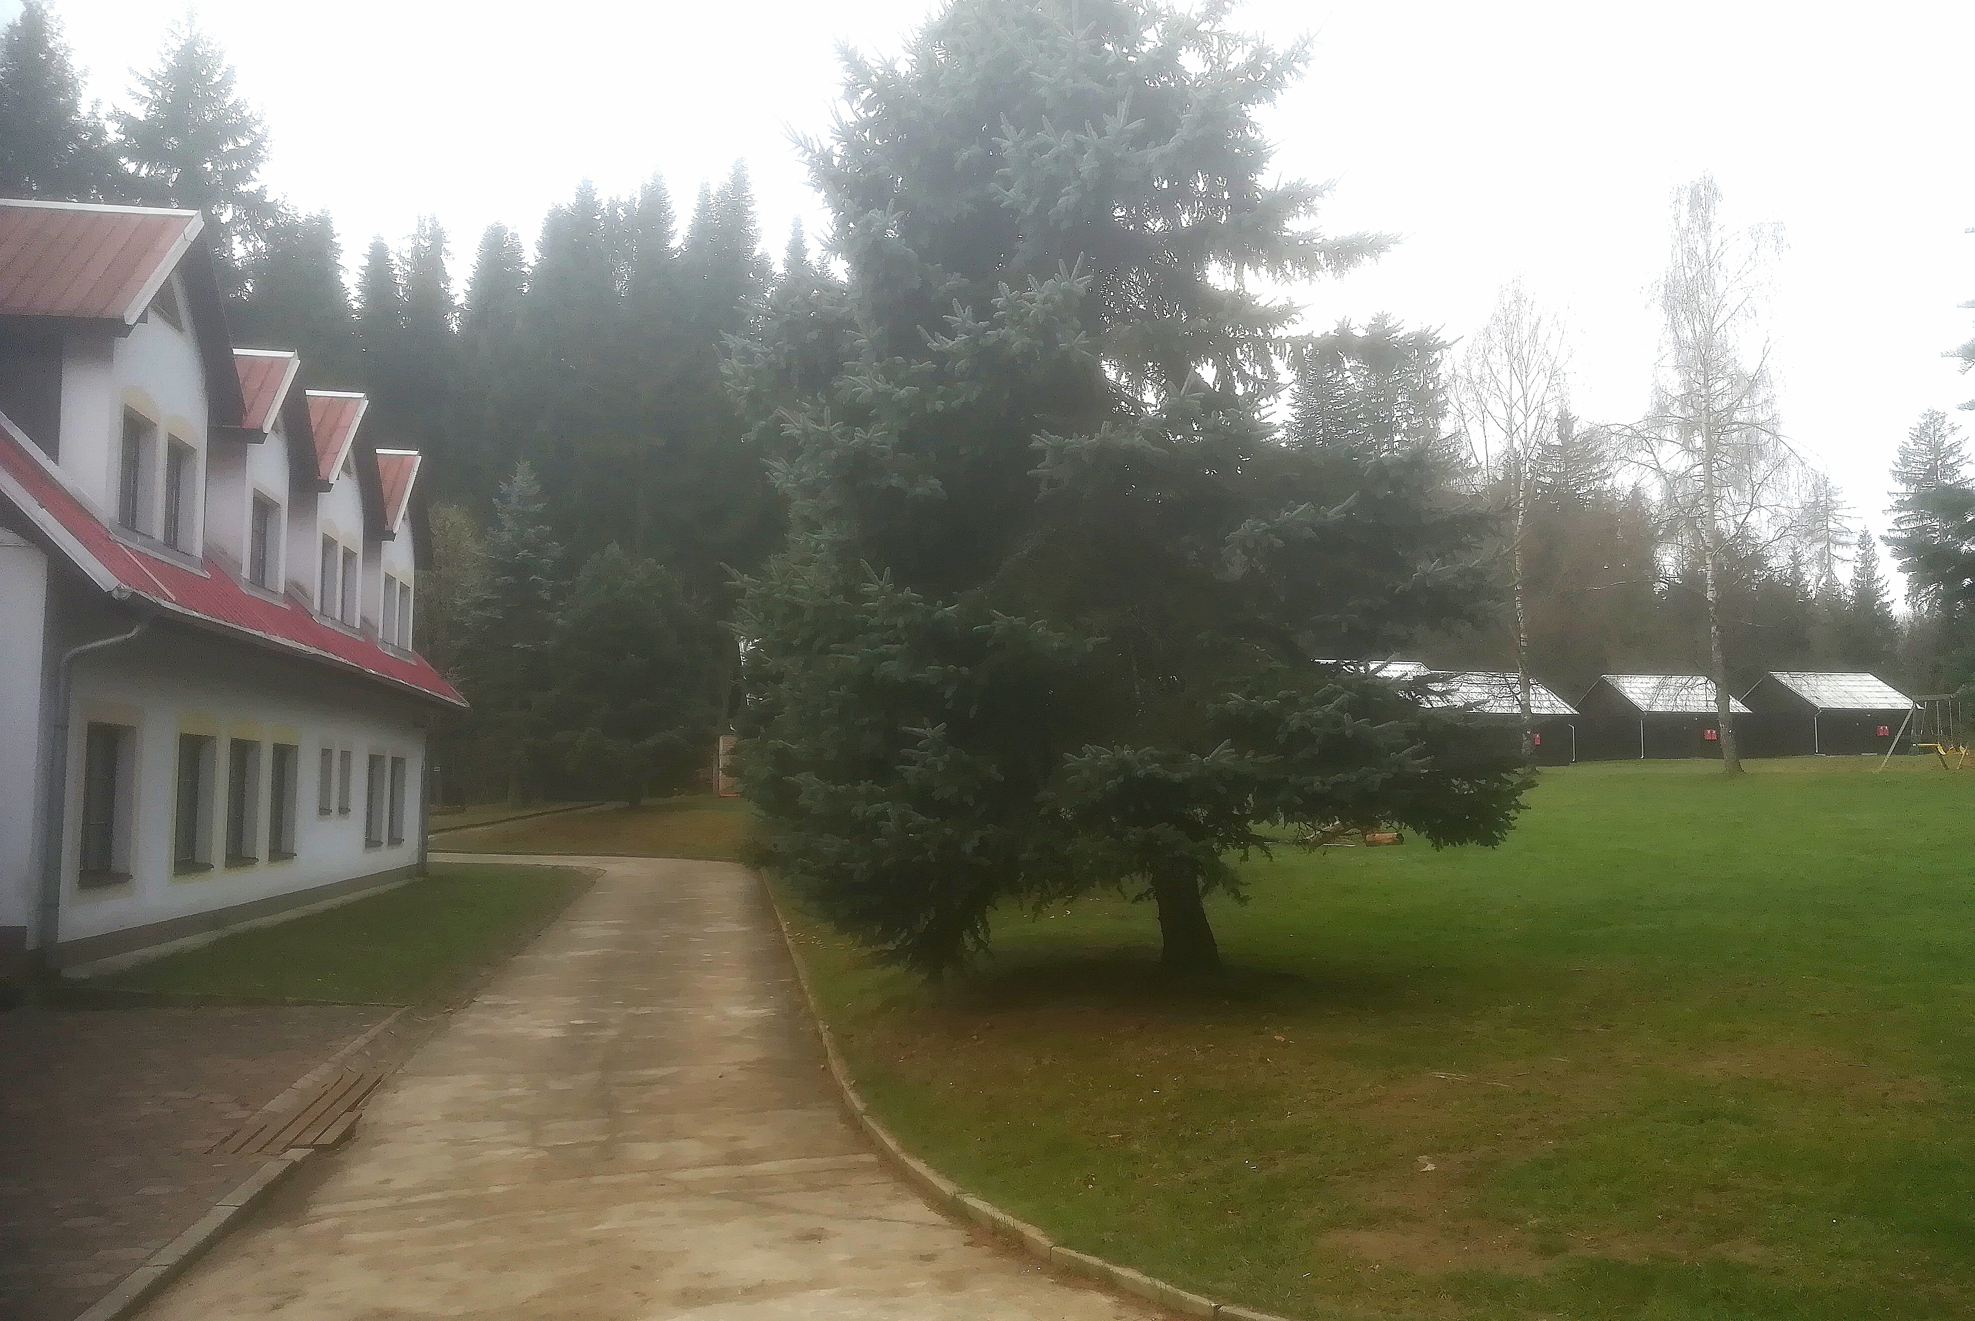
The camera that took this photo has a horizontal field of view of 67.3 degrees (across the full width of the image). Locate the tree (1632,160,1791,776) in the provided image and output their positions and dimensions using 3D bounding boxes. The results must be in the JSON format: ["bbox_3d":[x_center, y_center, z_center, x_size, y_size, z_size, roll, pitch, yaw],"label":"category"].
[{"bbox_3d":[22.771,-6.030,46.728,5.300,19.150,5.300,0,-5,0],"label":"tree"}]

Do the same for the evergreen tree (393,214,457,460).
[{"bbox_3d":[-26.933,-8.389,71.038,3.800,26.840,3.800,0,-5,0],"label":"evergreen tree"}]

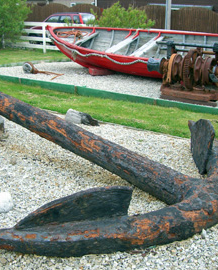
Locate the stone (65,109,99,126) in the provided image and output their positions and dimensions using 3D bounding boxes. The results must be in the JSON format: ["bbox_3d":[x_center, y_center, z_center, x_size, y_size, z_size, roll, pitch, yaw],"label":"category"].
[{"bbox_3d":[-0.386,-0.253,5.767,0.500,0.231,0.250,6,18,17],"label":"stone"}]

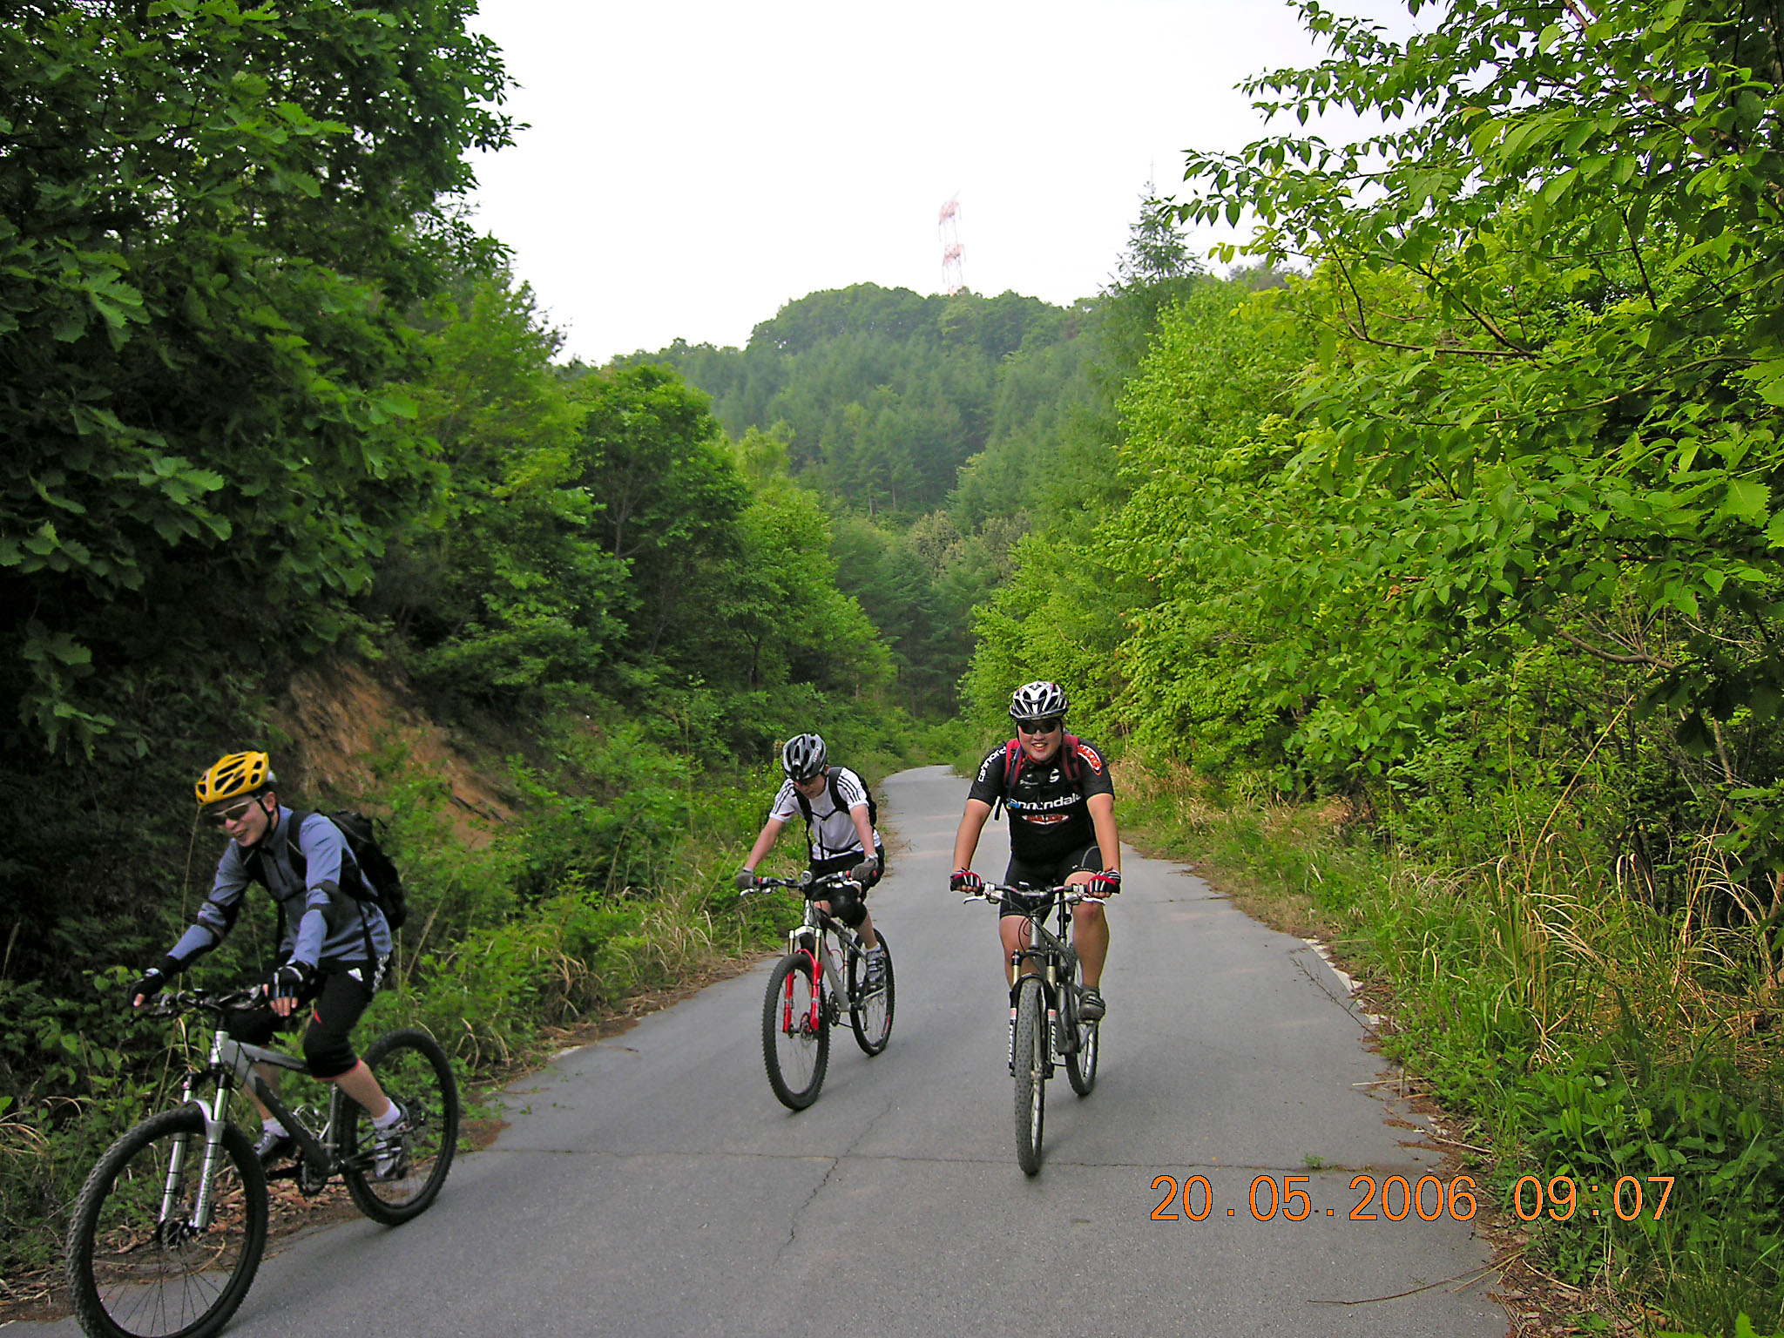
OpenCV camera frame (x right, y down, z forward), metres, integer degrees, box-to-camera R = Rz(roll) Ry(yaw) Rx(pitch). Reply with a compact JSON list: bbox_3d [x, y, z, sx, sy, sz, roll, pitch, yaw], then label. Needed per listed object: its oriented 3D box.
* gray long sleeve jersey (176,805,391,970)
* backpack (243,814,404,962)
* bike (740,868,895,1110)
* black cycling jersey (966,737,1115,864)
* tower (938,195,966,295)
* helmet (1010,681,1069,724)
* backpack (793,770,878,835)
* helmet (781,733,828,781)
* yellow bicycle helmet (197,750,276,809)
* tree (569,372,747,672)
[{"bbox_3d":[-2.070,0.769,4.228,0.580,0.570,0.580,-6,-6,13],"label":"gray long sleeve jersey"},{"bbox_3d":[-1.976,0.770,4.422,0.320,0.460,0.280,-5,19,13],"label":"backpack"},{"bbox_3d":[-0.279,1.538,6.256,0.620,1.040,1.730,-6,-6,18],"label":"bike"},{"bbox_3d":[0.608,0.529,5.023,0.550,0.510,0.380,-6,-6,18],"label":"black cycling jersey"},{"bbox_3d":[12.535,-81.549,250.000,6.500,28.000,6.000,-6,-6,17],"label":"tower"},{"bbox_3d":[0.571,0.128,4.823,0.215,0.165,0.280,-6,-6,13],"label":"helmet"},{"bbox_3d":[-0.251,0.696,6.463,0.310,0.400,0.250,-6,22,18],"label":"backpack"},{"bbox_3d":[-0.430,0.434,6.110,0.210,0.170,0.280,-6,16,18],"label":"helmet"},{"bbox_3d":[-2.112,0.357,3.985,0.210,0.170,0.280,-6,6,13],"label":"yellow bicycle helmet"},{"bbox_3d":[-4.530,-2.961,24.000,3.700,6.000,3.700,-5,-5,0],"label":"tree"}]

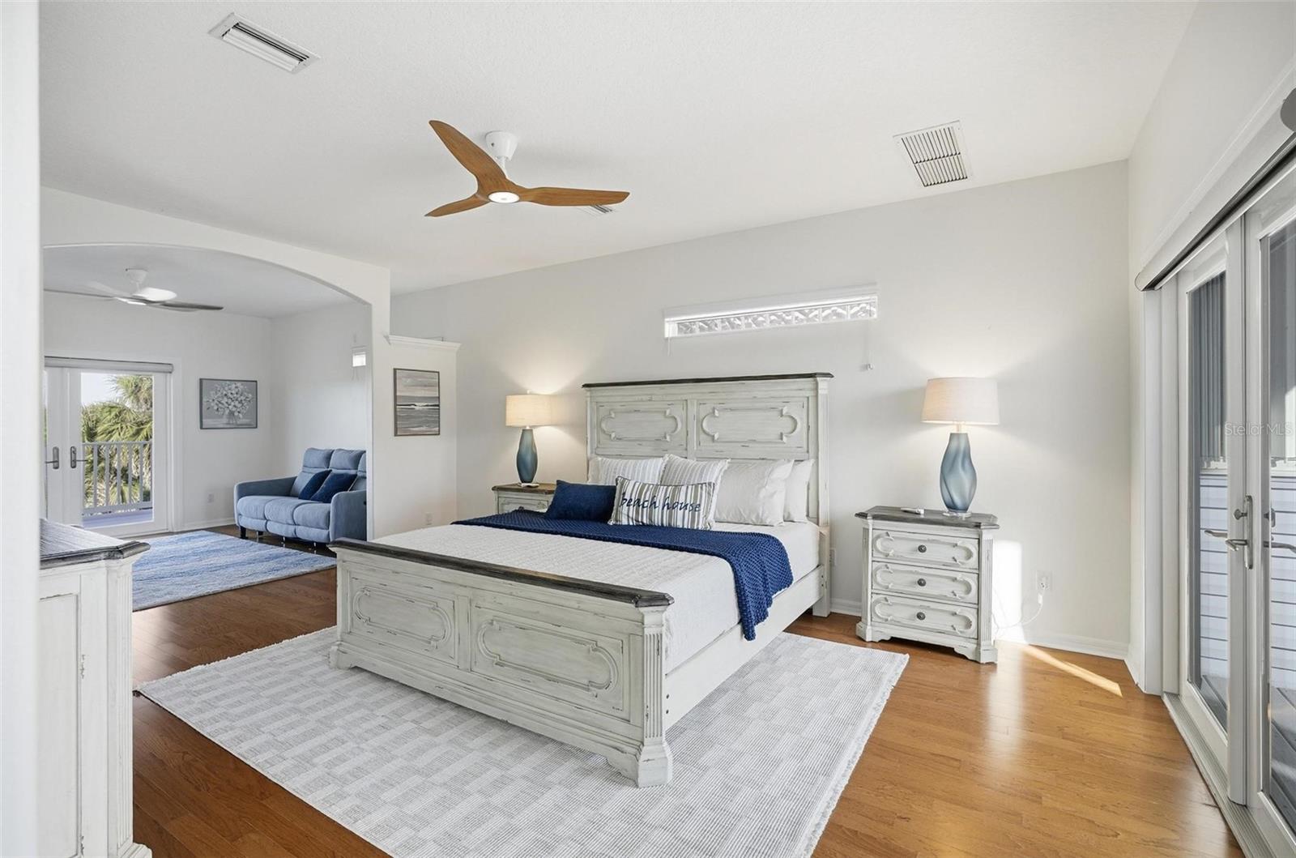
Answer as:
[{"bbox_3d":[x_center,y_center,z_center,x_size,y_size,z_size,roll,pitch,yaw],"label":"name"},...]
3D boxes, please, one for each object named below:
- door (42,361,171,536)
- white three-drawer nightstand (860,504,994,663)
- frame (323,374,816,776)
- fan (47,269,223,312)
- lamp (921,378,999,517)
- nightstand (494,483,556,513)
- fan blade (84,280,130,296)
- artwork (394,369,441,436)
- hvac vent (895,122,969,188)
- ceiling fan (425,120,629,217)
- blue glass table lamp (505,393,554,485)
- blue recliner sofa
[{"bbox_3d":[-6.170,0.228,6.155,0.090,2.030,1.750,0,0,31],"label":"door"},{"bbox_3d":[1.661,0.889,3.439,0.752,0.757,0.430,0,0,31],"label":"white three-drawer nightstand"},{"bbox_3d":[-0.247,0.442,3.499,2.110,1.642,2.330,0,0,31],"label":"frame"},{"bbox_3d":[-4.826,-1.336,5.428,1.300,0.340,1.300,0,0,31],"label":"fan"},{"bbox_3d":[1.812,0.106,3.340,0.400,0.810,0.400,0,0,32],"label":"lamp"},{"bbox_3d":[-0.967,0.876,5.074,0.752,0.757,0.430,0,0,31],"label":"nightstand"},{"bbox_3d":[-4.734,-1.244,5.080,0.150,0.060,0.580,0,0,-14],"label":"fan blade"},{"bbox_3d":[-2.228,-0.250,5.593,0.035,0.635,0.515,0,0,32],"label":"artwork"},{"bbox_3d":[1.589,-1.466,3.157,0.300,0.030,0.780,0,0,34],"label":"hvac vent"},{"bbox_3d":[-0.788,-1.326,2.874,1.230,0.320,1.150,0,0,32],"label":"ceiling fan"},{"bbox_3d":[-1.073,0.082,5.160,0.400,0.830,0.400,0,0,0],"label":"blue glass table lamp"},{"bbox_3d":[-3.672,0.757,6.478,2.100,1.040,0.900,0,0,32],"label":"blue recliner sofa"}]

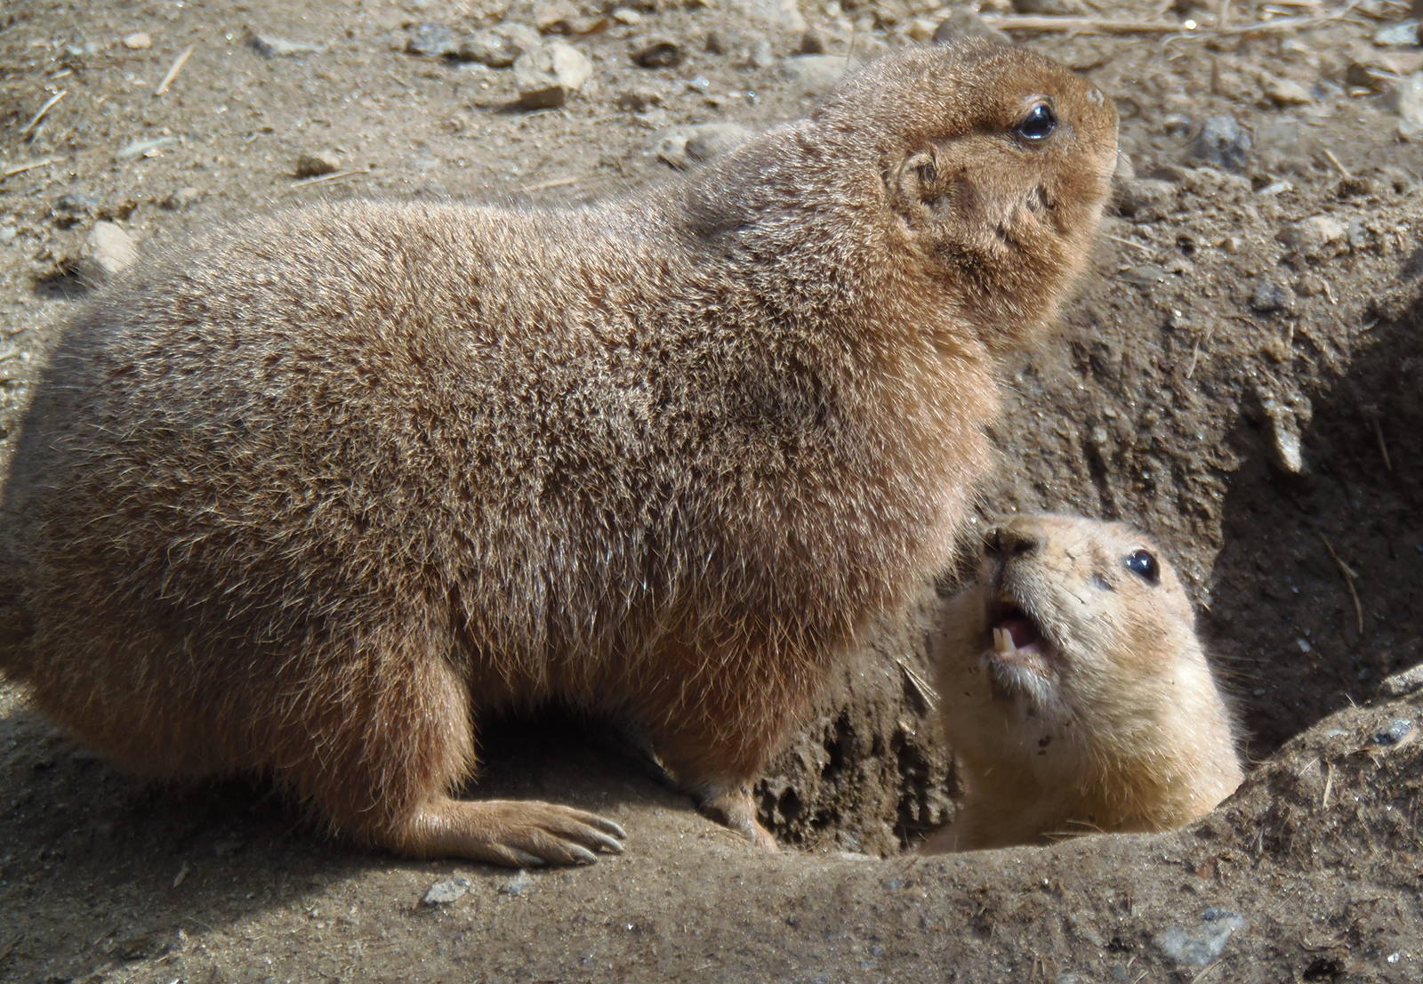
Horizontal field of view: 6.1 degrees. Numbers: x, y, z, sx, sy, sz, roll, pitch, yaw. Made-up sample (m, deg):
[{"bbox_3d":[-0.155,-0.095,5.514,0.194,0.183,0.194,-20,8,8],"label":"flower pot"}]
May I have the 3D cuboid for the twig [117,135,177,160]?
[{"bbox_3d":[-0.168,-0.103,4.000,0.021,0.003,0.004,-15,28,-30],"label":"twig"}]

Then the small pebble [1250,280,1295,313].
[{"bbox_3d":[0.157,-0.055,3.750,0.012,0.008,0.010,0,21,0],"label":"small pebble"}]

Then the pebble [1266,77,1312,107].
[{"bbox_3d":[0.171,-0.118,3.970,0.014,0.007,0.011,0,21,0],"label":"pebble"}]

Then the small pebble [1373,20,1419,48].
[{"bbox_3d":[0.206,-0.138,4.040,0.014,0.007,0.010,0,21,0],"label":"small pebble"}]

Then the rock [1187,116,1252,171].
[{"bbox_3d":[0.148,-0.102,3.910,0.018,0.015,0.016,0,21,0],"label":"rock"}]

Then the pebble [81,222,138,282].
[{"bbox_3d":[-0.171,-0.068,3.820,0.018,0.017,0.016,0,21,0],"label":"pebble"}]

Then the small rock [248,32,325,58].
[{"bbox_3d":[-0.127,-0.133,4.000,0.023,0.006,0.011,0,21,0],"label":"small rock"}]

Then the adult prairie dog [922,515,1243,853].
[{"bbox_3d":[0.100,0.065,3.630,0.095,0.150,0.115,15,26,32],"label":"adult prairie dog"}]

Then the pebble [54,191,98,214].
[{"bbox_3d":[-0.186,-0.085,3.931,0.013,0.005,0.010,0,22,0],"label":"pebble"}]

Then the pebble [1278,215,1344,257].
[{"bbox_3d":[0.175,-0.075,3.903,0.019,0.010,0.015,0,22,0],"label":"pebble"}]

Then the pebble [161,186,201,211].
[{"bbox_3d":[-0.156,-0.086,3.933,0.012,0.006,0.009,0,22,0],"label":"pebble"}]

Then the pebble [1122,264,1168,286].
[{"bbox_3d":[0.126,-0.063,3.883,0.013,0.004,0.011,0,22,0],"label":"pebble"}]

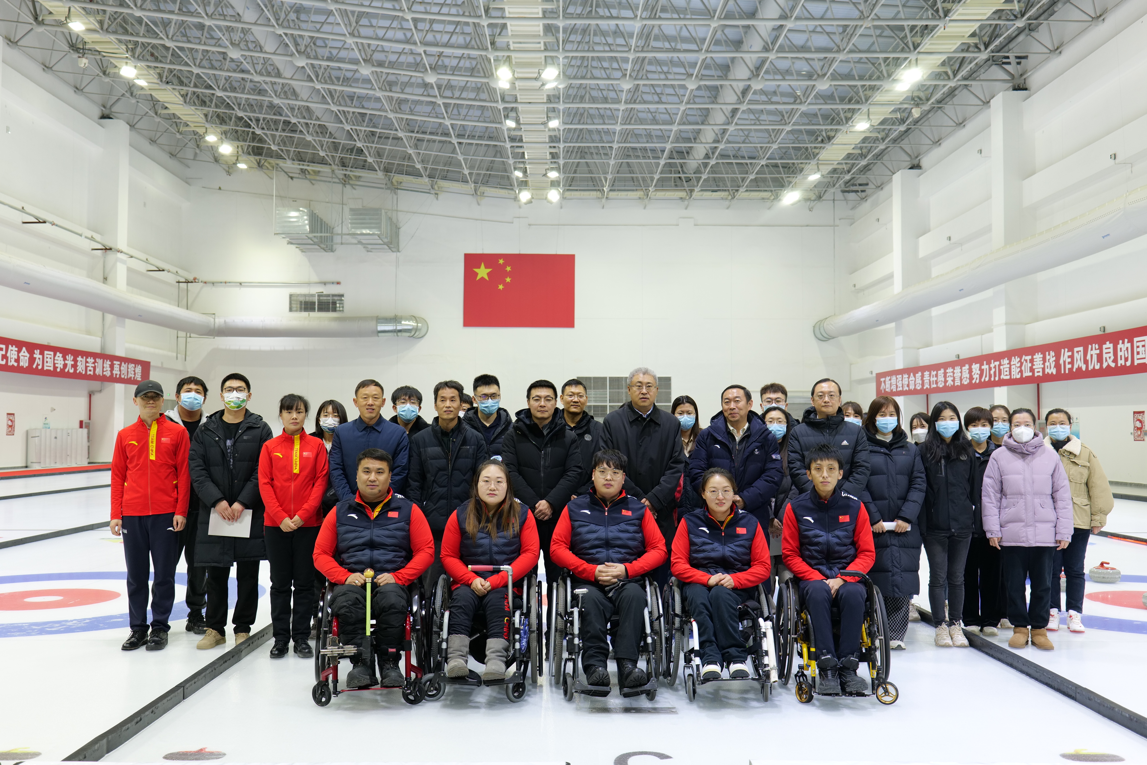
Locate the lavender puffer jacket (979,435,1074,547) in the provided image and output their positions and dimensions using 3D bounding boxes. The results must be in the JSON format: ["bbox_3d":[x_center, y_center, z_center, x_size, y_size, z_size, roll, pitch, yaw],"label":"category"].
[{"bbox_3d":[3.035,0.718,7.456,0.590,0.753,0.360,-1,-3,13],"label":"lavender puffer jacket"}]

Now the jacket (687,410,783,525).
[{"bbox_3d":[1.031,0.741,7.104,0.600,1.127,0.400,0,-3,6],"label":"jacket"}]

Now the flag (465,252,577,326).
[{"bbox_3d":[-2.785,-4.736,57.749,5.720,3.800,0.060,0,-2,0],"label":"flag"}]

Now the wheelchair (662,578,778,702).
[{"bbox_3d":[0.798,1.297,6.179,0.620,0.800,0.860,0,-3,1],"label":"wheelchair"}]

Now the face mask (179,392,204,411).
[{"bbox_3d":[-2.719,0.138,7.941,0.160,0.134,0.085,1,-2,-15],"label":"face mask"}]

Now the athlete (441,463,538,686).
[{"bbox_3d":[-0.459,0.998,6.142,0.560,1.136,0.740,0,-3,0],"label":"athlete"}]

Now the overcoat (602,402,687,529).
[{"bbox_3d":[0.453,0.596,7.141,0.560,0.950,0.370,0,-3,3],"label":"overcoat"}]

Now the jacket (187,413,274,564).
[{"bbox_3d":[-2.317,0.709,7.557,0.550,1.047,0.340,1,-2,-11],"label":"jacket"}]

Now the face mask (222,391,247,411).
[{"bbox_3d":[-2.261,0.123,7.461,0.155,0.126,0.085,1,-2,-13],"label":"face mask"}]

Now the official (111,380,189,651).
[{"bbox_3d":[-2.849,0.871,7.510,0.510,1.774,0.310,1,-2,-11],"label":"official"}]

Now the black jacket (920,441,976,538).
[{"bbox_3d":[2.582,0.729,7.697,0.410,0.664,0.270,0,-2,10],"label":"black jacket"}]

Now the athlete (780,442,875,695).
[{"bbox_3d":[1.388,0.980,6.093,0.550,1.298,0.740,0,-3,8],"label":"athlete"}]

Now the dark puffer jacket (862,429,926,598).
[{"bbox_3d":[2.126,0.872,7.419,0.450,1.123,0.360,0,-3,10],"label":"dark puffer jacket"}]

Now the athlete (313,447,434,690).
[{"bbox_3d":[-1.095,0.980,6.113,0.670,1.244,0.760,0,-3,-8],"label":"athlete"}]

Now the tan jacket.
[{"bbox_3d":[3.646,0.731,8.227,0.640,0.695,0.330,0,-2,10],"label":"tan jacket"}]

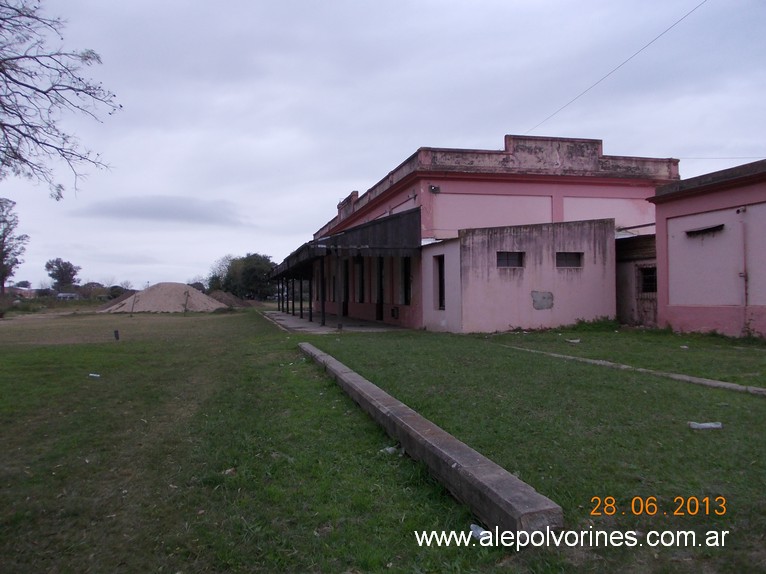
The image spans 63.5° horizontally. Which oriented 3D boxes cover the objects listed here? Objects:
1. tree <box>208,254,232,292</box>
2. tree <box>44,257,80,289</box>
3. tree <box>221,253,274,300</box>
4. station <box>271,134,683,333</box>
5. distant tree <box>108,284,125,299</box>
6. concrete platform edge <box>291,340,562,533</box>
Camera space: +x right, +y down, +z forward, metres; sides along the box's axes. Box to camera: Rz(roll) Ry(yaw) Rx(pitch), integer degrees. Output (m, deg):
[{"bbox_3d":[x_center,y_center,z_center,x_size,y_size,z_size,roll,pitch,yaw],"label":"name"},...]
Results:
[{"bbox_3d":[-38.158,-2.341,145.000,6.321,10.534,6.321,-1,-1,-15],"label":"tree"},{"bbox_3d":[-77.494,-2.422,150.000,8.960,9.929,8.960,0,-1,-27],"label":"tree"},{"bbox_3d":[-30.287,-2.260,140.000,12.883,11.075,12.883,-1,-1,-12],"label":"tree"},{"bbox_3d":[1.528,-1.830,37.776,14.580,7.277,36.585,-1,-1,-13],"label":"station"},{"bbox_3d":[-60.123,1.243,140.000,3.842,3.616,3.842,-1,-1,-23],"label":"distant tree"},{"bbox_3d":[-0.638,1.591,10.562,0.364,0.223,14.067,-1,-1,-13],"label":"concrete platform edge"}]

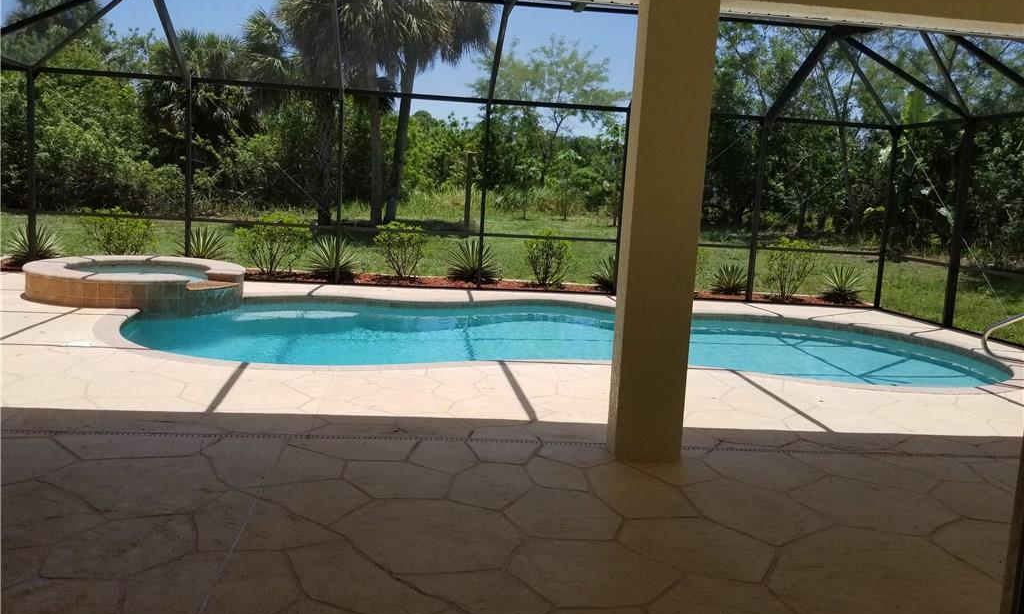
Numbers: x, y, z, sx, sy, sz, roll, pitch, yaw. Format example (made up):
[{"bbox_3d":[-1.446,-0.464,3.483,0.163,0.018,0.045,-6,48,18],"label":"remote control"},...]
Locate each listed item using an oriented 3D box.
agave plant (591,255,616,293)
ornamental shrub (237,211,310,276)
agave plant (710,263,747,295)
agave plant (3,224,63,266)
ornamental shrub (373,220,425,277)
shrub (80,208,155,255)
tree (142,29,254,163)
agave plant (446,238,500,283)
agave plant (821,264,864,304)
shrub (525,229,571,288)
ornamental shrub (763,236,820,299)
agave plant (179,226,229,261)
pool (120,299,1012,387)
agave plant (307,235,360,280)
[{"bbox_3d":[1.973,-0.645,14.802,0.887,0.735,0.860,2,8,-6],"label":"agave plant"},{"bbox_3d":[-4.397,-1.166,14.120,1.340,1.122,1.299,2,8,-6],"label":"ornamental shrub"},{"bbox_3d":[4.232,-0.538,15.033,0.676,0.597,0.655,2,8,-6],"label":"agave plant"},{"bbox_3d":[-8.559,-1.116,13.729,1.028,0.716,0.997,2,8,-6],"label":"agave plant"},{"bbox_3d":[-1.914,-0.917,13.176,0.880,1.090,0.880,2,8,-7],"label":"ornamental shrub"},{"bbox_3d":[-6.466,-1.094,12.645,1.188,1.077,1.188,2,8,-7],"label":"shrub"},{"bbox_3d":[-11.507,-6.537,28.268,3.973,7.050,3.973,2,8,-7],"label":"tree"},{"bbox_3d":[-0.726,-0.877,14.512,0.978,0.829,0.949,2,8,-6],"label":"agave plant"},{"bbox_3d":[5.963,-0.408,13.921,0.876,0.761,0.876,2,8,-7],"label":"agave plant"},{"bbox_3d":[0.676,-0.923,14.640,0.841,1.054,0.815,2,8,-6],"label":"shrub"},{"bbox_3d":[5.517,-0.757,15.126,1.057,1.165,1.026,2,8,-6],"label":"ornamental shrub"},{"bbox_3d":[-5.093,-0.917,12.721,0.875,0.860,0.875,2,8,-7],"label":"agave plant"},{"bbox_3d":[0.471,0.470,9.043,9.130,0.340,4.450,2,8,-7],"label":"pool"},{"bbox_3d":[-3.011,-0.804,12.969,0.891,0.801,0.891,2,8,-7],"label":"agave plant"}]

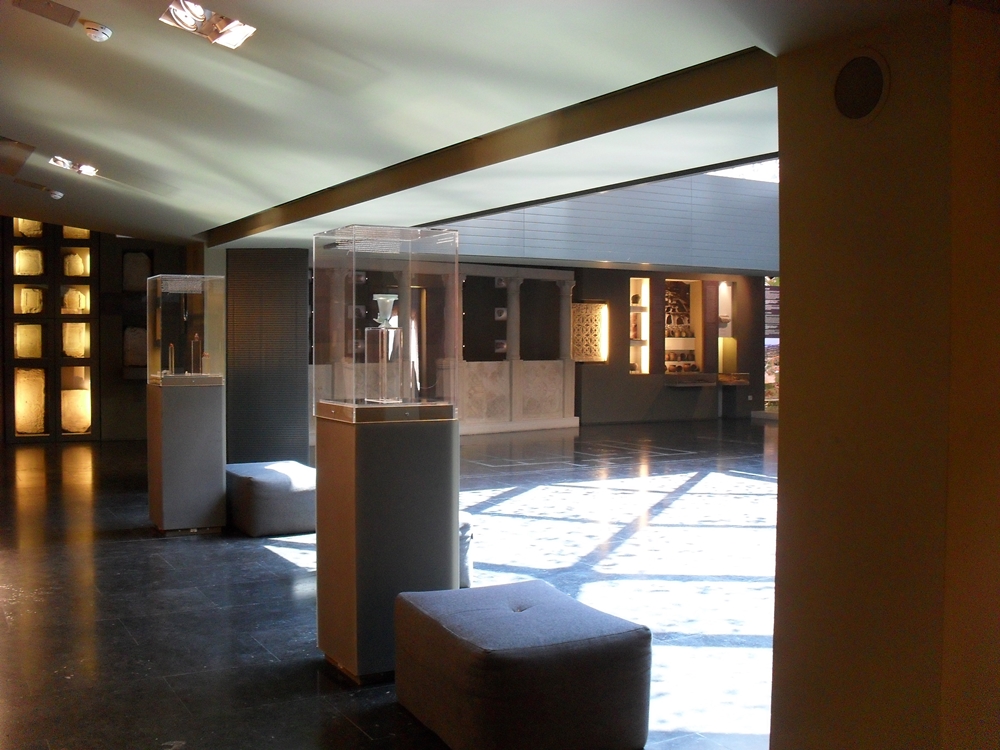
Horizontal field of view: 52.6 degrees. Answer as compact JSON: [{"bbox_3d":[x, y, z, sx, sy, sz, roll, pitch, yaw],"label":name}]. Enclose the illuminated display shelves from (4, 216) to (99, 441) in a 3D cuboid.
[{"bbox_3d":[-6.318,-0.663,14.352,1.239,3.197,0.398,0,2,-13],"label":"illuminated display shelves"}]

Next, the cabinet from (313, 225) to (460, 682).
[{"bbox_3d":[-0.501,0.331,4.415,0.470,1.886,0.470,-1,2,-30],"label":"cabinet"}]

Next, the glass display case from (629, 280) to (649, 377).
[{"bbox_3d":[2.389,-0.873,17.992,0.463,1.722,0.284,-1,2,-33],"label":"glass display case"}]

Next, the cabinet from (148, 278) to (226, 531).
[{"bbox_3d":[-2.338,0.222,7.556,0.470,1.886,0.470,-1,2,-30],"label":"cabinet"}]

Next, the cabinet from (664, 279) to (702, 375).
[{"bbox_3d":[3.259,-0.881,18.529,0.922,1.736,0.312,-1,2,-33],"label":"cabinet"}]

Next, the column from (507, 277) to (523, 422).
[{"bbox_3d":[0.230,-0.406,16.041,0.220,2.324,0.220,-1,2,-35],"label":"column"}]

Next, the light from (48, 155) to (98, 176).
[{"bbox_3d":[-3.152,-1.573,7.498,0.320,0.085,0.320,15,-6,-30],"label":"light"}]

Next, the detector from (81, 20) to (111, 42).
[{"bbox_3d":[-1.762,-1.496,4.422,0.125,0.051,0.125,15,-6,-30],"label":"detector"}]

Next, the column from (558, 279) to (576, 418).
[{"bbox_3d":[1.120,-0.439,16.779,0.220,2.319,0.220,-1,2,-35],"label":"column"}]

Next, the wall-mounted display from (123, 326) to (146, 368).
[{"bbox_3d":[-5.137,-0.397,14.328,0.360,0.564,0.128,0,2,-14],"label":"wall-mounted display"}]

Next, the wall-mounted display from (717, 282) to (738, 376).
[{"bbox_3d":[4.168,-0.889,18.986,0.521,1.752,0.284,-1,2,-33],"label":"wall-mounted display"}]

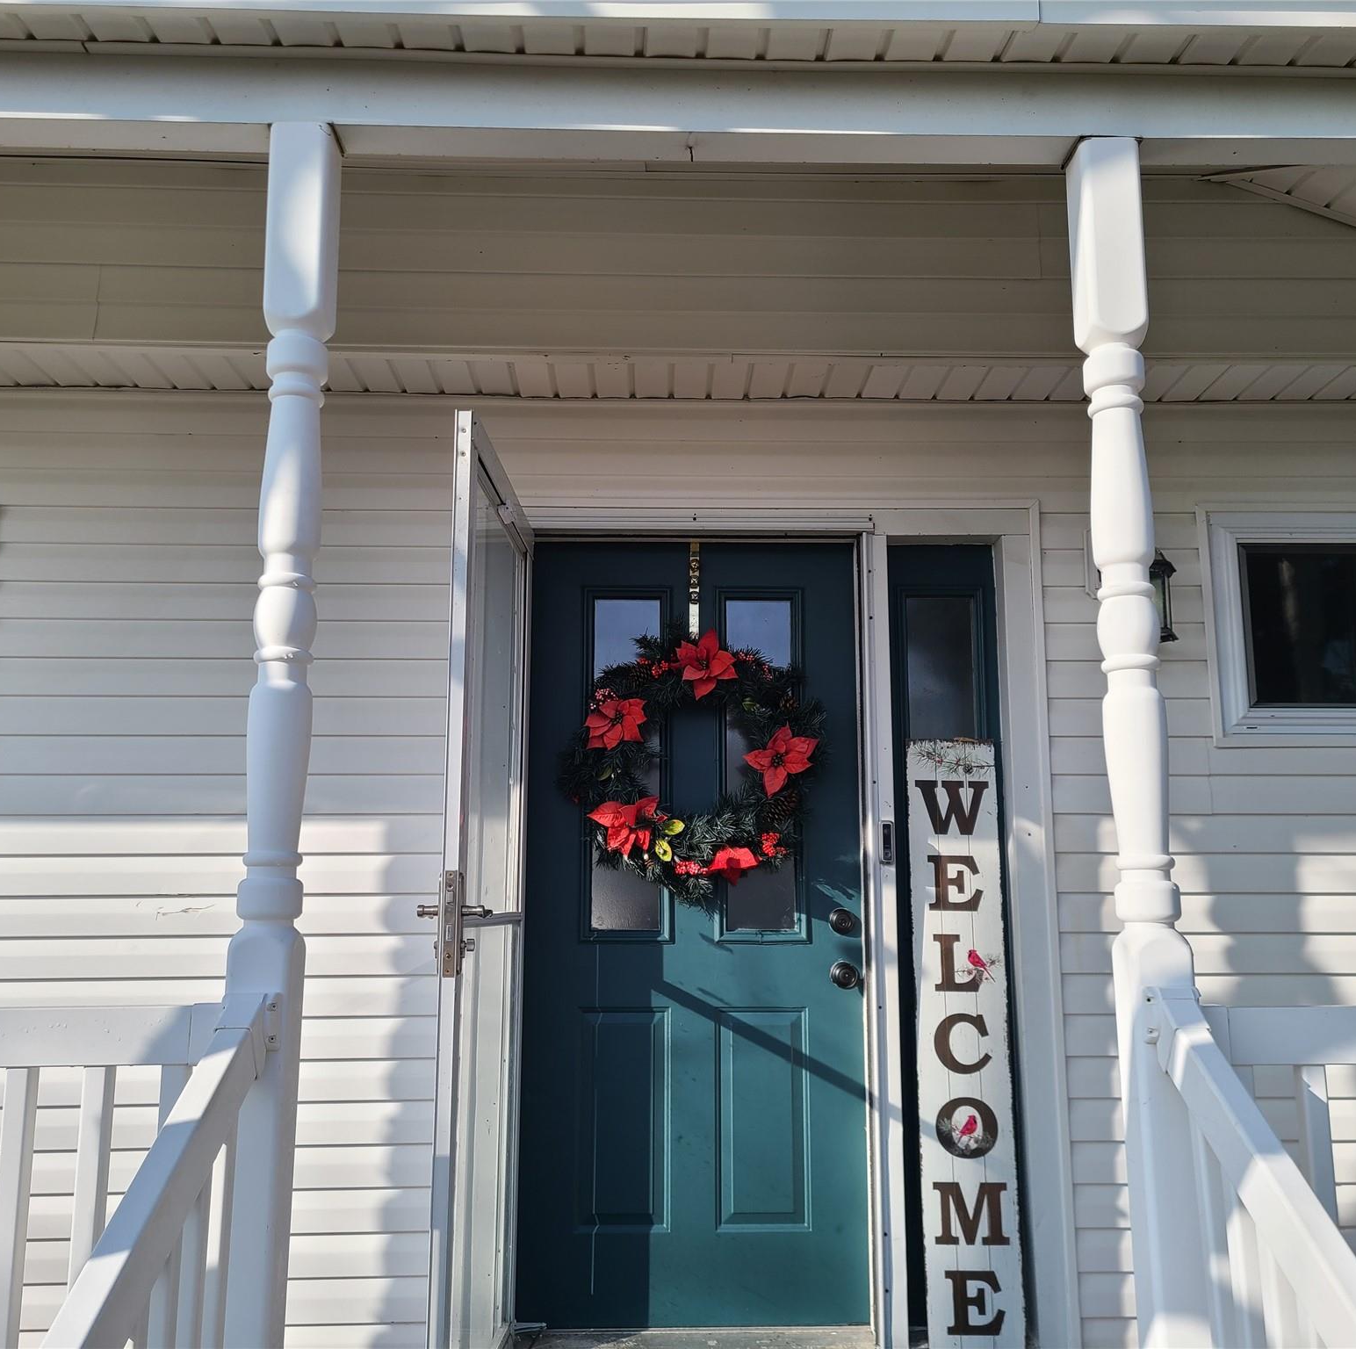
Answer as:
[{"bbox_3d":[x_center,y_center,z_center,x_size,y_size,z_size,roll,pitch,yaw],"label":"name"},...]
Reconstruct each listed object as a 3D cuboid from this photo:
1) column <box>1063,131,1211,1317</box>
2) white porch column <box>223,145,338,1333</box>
[{"bbox_3d":[0.753,0.274,2.184,0.097,2.440,0.097,0,-10,-2],"label":"column"},{"bbox_3d":[-0.647,0.268,2.148,0.097,2.440,0.097,0,-10,-2],"label":"white porch column"}]

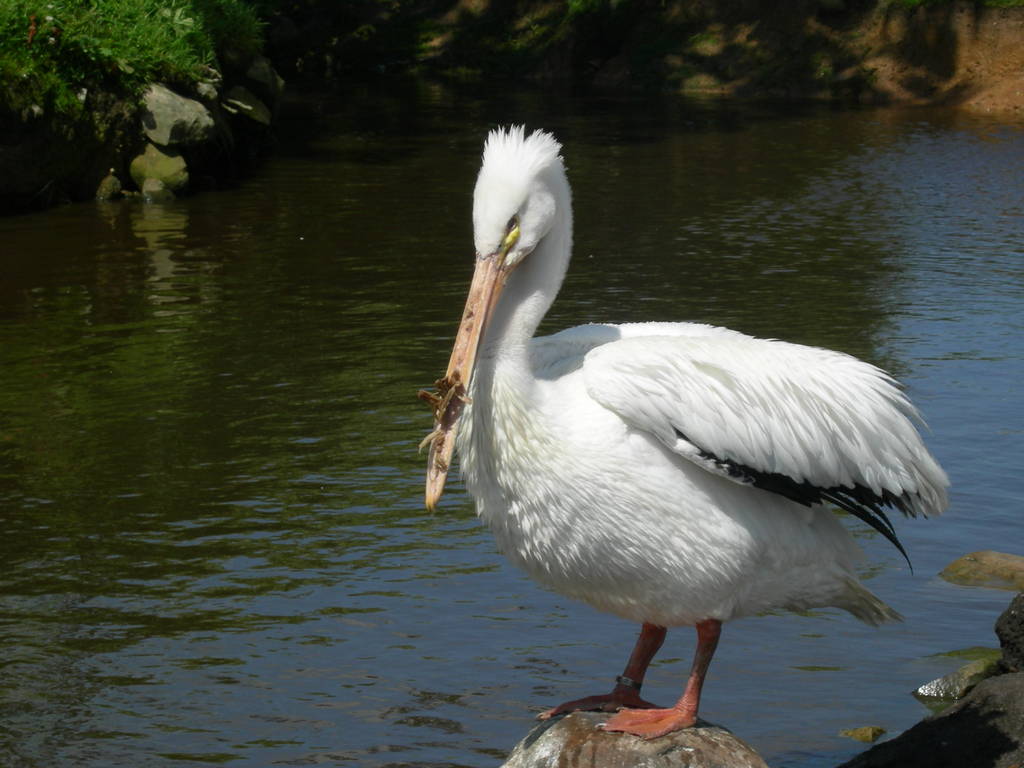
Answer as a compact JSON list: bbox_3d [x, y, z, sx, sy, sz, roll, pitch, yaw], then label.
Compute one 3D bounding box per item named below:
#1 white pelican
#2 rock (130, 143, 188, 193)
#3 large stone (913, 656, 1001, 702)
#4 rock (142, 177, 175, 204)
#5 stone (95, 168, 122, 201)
[{"bbox_3d":[0.220,0.062,4.750,0.690,0.770,0.360,-5,11,-30],"label":"white pelican"},{"bbox_3d":[-1.228,-0.745,12.950,0.210,0.180,0.190,0,9,0],"label":"rock"},{"bbox_3d":[0.695,0.463,5.800,0.160,0.085,0.140,0,9,0],"label":"large stone"},{"bbox_3d":[-1.289,-0.709,13.550,0.120,0.090,0.110,0,9,0],"label":"rock"},{"bbox_3d":[-1.384,-0.678,12.800,0.095,0.105,0.090,0,9,0],"label":"stone"}]

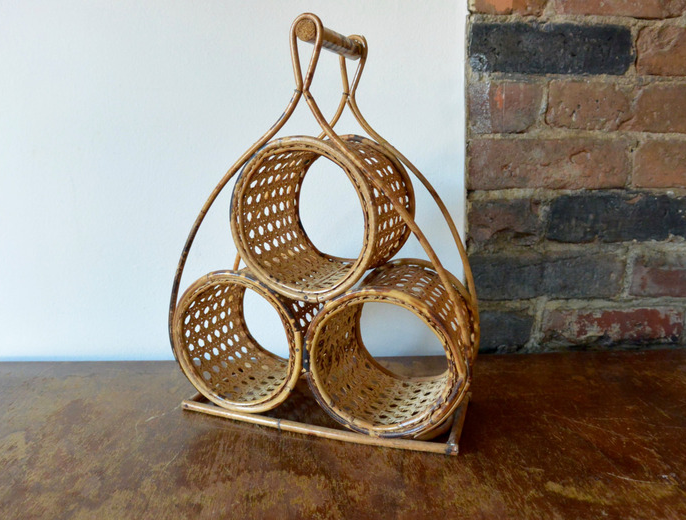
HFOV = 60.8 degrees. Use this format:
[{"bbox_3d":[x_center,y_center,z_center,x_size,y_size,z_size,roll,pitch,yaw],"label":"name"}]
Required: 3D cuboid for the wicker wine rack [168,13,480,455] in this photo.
[{"bbox_3d":[-0.013,-0.032,0.584,0.305,0.380,0.139,4,12,20],"label":"wicker wine rack"}]

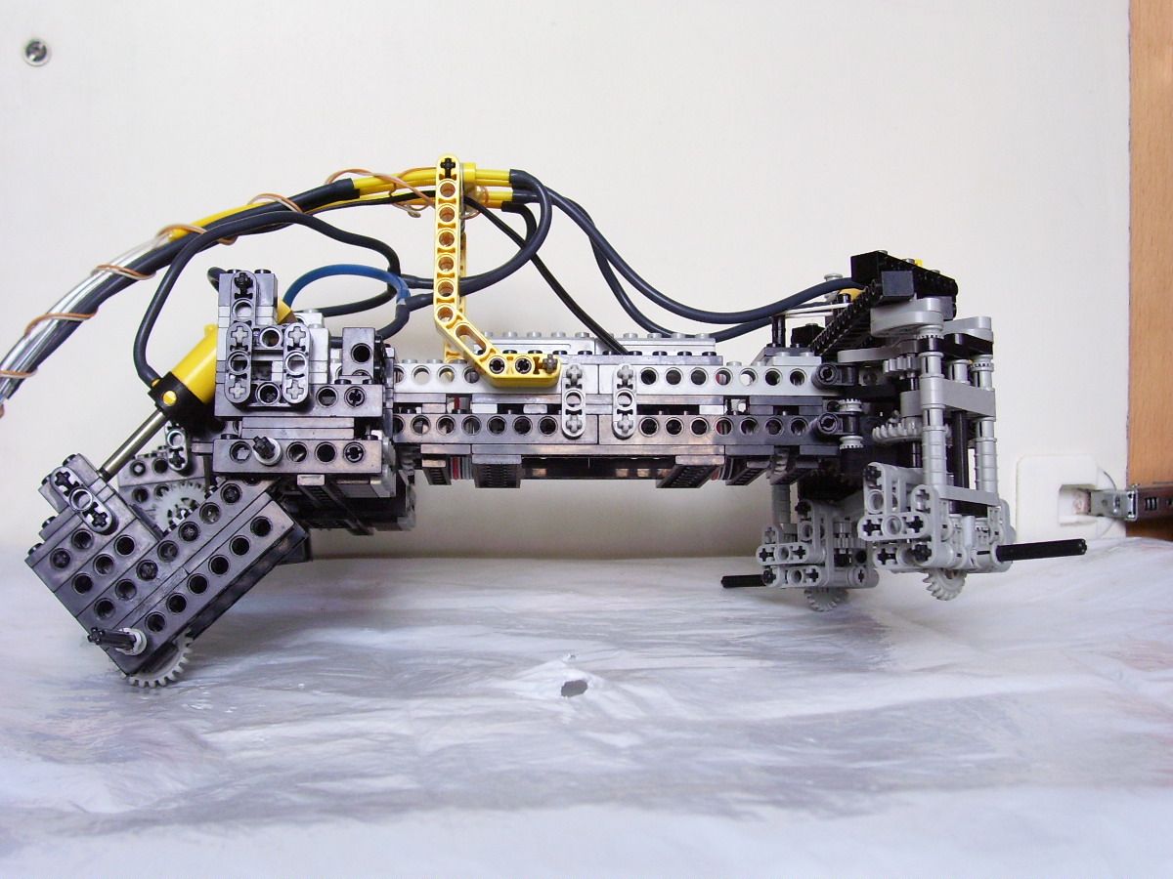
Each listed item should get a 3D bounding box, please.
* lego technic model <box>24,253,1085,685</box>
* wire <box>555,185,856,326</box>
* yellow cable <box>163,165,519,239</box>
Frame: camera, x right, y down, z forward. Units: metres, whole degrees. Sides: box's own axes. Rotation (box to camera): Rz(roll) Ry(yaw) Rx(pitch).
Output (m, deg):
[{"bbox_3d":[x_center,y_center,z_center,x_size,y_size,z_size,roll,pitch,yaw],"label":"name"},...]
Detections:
[{"bbox_3d":[-0.003,0.004,0.474,0.317,0.136,0.165,0,1,-3],"label":"lego technic model"},{"bbox_3d":[0.040,-0.062,0.485,0.108,0.047,0.025,0,1,0],"label":"wire"},{"bbox_3d":[-0.083,-0.079,0.475,0.117,0.027,0.022,0,1,0],"label":"yellow cable"}]

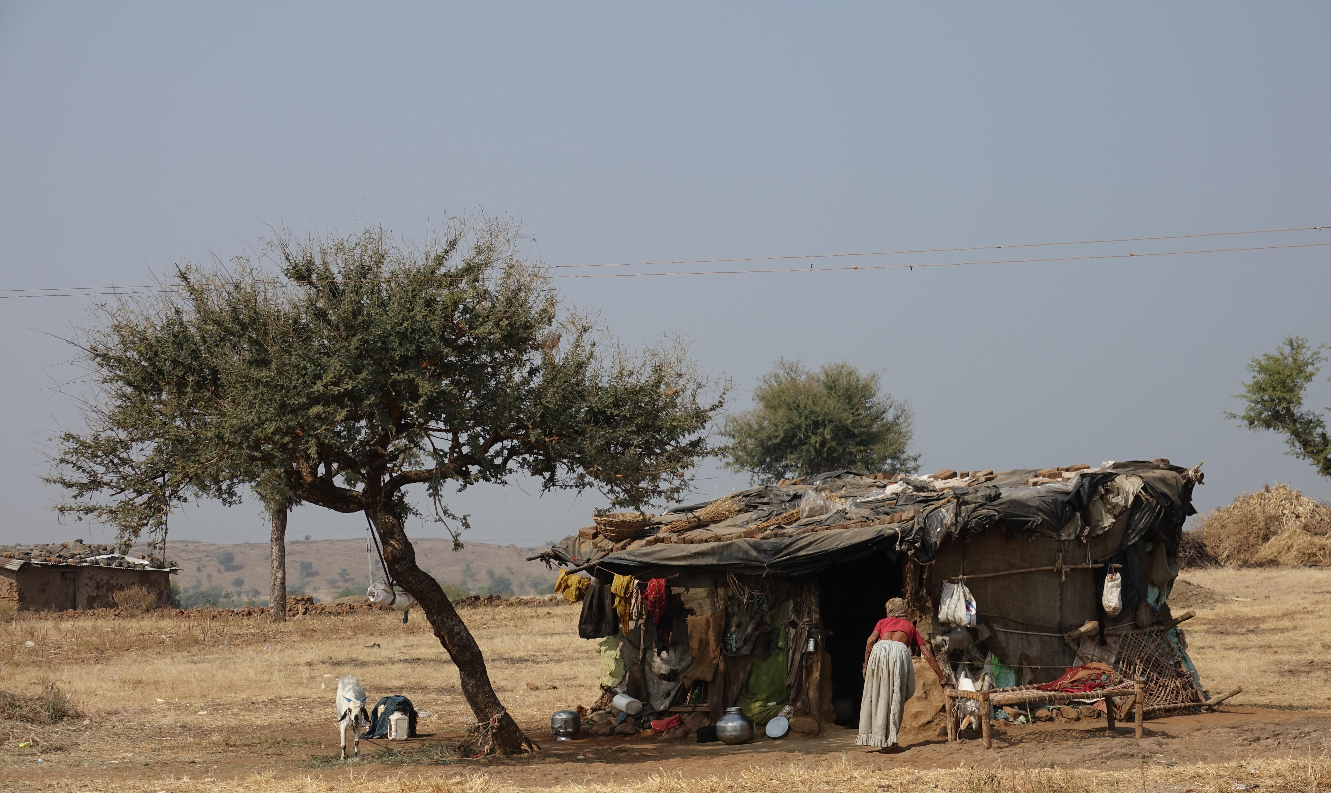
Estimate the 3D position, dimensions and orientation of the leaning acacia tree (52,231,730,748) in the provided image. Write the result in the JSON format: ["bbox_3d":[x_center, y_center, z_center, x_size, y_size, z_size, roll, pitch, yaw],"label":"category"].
[{"bbox_3d":[-2.400,0.812,25.995,5.750,4.600,4.900,0,-3,0],"label":"leaning acacia tree"}]

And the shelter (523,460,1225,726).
[{"bbox_3d":[2.200,1.968,29.636,4.500,2.600,4.700,-2,-4,33],"label":"shelter"}]

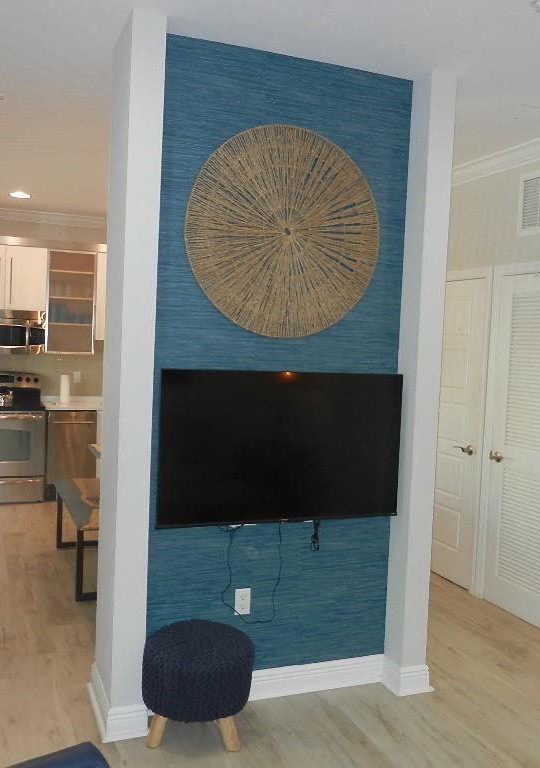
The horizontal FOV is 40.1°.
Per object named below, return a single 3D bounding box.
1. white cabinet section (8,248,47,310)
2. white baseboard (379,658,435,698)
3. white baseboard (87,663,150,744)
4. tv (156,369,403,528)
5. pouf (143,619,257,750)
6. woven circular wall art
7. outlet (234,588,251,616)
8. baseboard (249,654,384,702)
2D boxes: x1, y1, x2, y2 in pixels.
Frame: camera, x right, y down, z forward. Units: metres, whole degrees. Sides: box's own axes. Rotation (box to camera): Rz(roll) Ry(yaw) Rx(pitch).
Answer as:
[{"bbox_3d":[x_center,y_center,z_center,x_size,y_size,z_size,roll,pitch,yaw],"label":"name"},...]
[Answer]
[{"bbox_3d":[-2.390,-1.016,7.227,0.375,0.604,0.340,1,3,-22],"label":"white cabinet section"},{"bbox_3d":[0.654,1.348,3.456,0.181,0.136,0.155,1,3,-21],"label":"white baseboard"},{"bbox_3d":[-0.655,1.312,3.138,0.179,0.136,0.513,1,3,-21],"label":"white baseboard"},{"bbox_3d":[0.065,0.272,3.193,1.120,0.650,0.060,1,4,-22],"label":"tv"},{"bbox_3d":[-0.281,1.180,2.882,0.430,0.460,0.430,1,3,-21],"label":"pouf"},{"bbox_3d":[0.072,-0.644,3.159,0.900,0.900,0.030,1,4,-22],"label":"woven circular wall art"},{"bbox_3d":[-0.118,0.950,3.224,0.072,0.116,0.010,1,3,-21],"label":"outlet"},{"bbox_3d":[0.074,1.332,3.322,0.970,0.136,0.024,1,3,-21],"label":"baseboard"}]

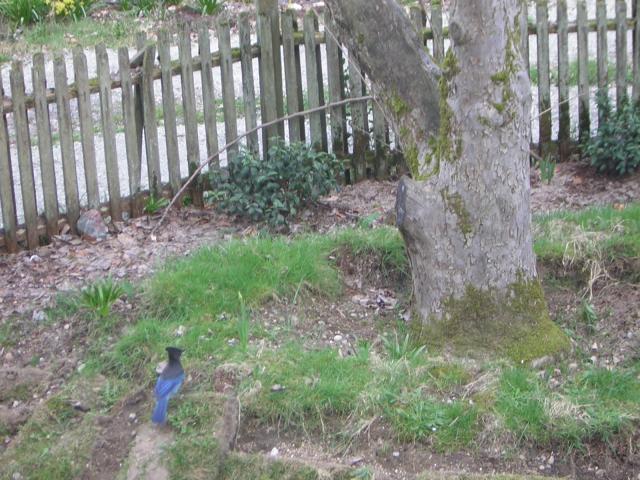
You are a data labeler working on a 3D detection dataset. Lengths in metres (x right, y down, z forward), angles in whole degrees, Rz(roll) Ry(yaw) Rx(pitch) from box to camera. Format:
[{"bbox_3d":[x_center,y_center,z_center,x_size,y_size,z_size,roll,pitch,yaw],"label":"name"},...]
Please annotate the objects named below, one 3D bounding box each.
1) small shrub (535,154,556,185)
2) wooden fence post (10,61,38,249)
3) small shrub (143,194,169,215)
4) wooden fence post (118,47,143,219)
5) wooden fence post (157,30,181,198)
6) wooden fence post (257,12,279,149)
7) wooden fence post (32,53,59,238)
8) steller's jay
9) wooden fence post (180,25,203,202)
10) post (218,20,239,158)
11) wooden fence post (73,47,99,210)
[{"bbox_3d":[1.161,-0.364,10.300,0.110,0.140,0.110,-3,13,0],"label":"small shrub"},{"bbox_3d":[-1.406,-0.399,9.495,0.067,0.906,0.030,-6,14,-15],"label":"wooden fence post"},{"bbox_3d":[-0.858,-0.185,10.415,0.120,0.090,0.100,-17,22,-37],"label":"small shrub"},{"bbox_3d":[-0.986,-0.558,10.331,0.062,0.909,0.030,-17,22,-37],"label":"wooden fence post"},{"bbox_3d":[-0.743,-0.600,9.849,0.065,0.871,0.030,-6,14,-15],"label":"wooden fence post"},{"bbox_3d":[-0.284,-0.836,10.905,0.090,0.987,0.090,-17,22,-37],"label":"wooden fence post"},{"bbox_3d":[-1.377,-0.470,10.015,0.062,0.950,0.030,-17,22,-37],"label":"wooden fence post"},{"bbox_3d":[-0.514,0.488,6.750,0.095,0.200,0.210,2,14,17],"label":"steller's jay"},{"bbox_3d":[-0.632,-0.614,9.843,0.065,0.920,0.030,-6,14,-15],"label":"wooden fence post"},{"bbox_3d":[-0.481,-0.739,10.720,0.062,0.942,0.030,-17,22,-37],"label":"post"},{"bbox_3d":[-1.191,-0.525,10.161,0.062,0.951,0.030,-17,22,-37],"label":"wooden fence post"}]

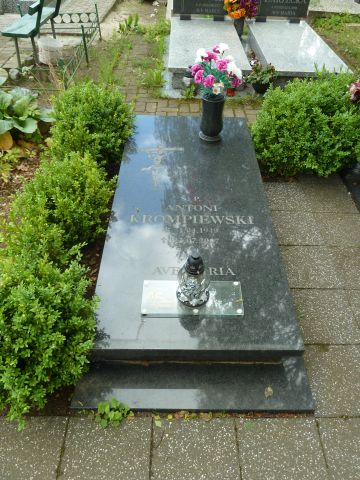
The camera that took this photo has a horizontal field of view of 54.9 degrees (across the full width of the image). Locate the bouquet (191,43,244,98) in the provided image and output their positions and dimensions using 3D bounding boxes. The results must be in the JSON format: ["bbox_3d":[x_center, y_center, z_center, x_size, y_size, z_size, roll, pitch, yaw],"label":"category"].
[{"bbox_3d":[0.208,-0.981,2.007,0.300,0.280,0.280,0,47,0],"label":"bouquet"}]

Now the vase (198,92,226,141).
[{"bbox_3d":[0.206,-0.786,2.219,0.153,0.270,0.153,0,47,0],"label":"vase"}]

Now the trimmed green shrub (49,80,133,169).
[{"bbox_3d":[-0.577,-0.760,2.318,0.541,0.559,0.541,0,47,0],"label":"trimmed green shrub"}]

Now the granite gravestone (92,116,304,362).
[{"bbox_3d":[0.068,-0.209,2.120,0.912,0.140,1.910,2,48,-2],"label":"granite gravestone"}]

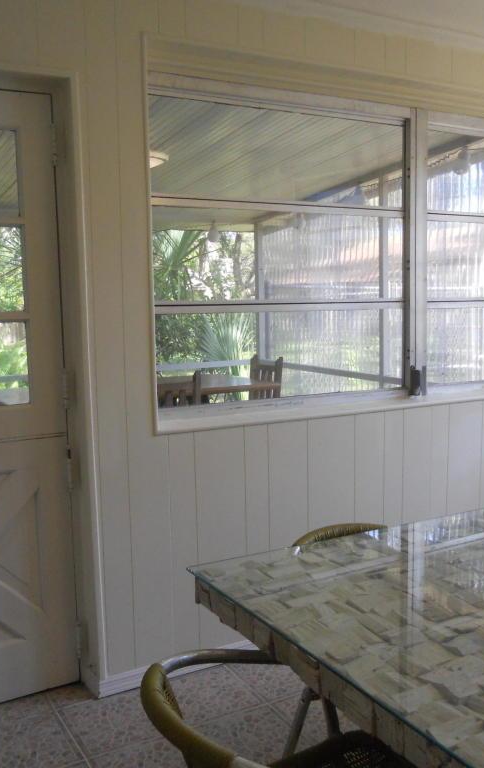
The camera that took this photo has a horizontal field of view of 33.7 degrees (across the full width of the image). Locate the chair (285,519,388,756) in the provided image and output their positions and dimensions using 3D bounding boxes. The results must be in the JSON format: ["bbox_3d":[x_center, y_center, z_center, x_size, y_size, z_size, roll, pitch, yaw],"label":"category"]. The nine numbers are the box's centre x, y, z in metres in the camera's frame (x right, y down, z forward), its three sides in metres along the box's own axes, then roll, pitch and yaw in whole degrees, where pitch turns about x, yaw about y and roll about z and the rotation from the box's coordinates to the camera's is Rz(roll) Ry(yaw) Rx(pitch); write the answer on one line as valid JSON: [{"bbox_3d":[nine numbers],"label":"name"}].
[{"bbox_3d":[0.415,0.785,2.240,0.530,0.700,0.560,-5,8,-29],"label":"chair"}]

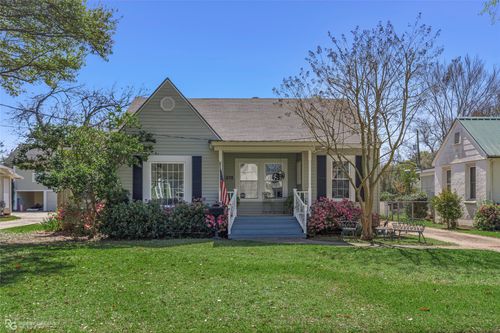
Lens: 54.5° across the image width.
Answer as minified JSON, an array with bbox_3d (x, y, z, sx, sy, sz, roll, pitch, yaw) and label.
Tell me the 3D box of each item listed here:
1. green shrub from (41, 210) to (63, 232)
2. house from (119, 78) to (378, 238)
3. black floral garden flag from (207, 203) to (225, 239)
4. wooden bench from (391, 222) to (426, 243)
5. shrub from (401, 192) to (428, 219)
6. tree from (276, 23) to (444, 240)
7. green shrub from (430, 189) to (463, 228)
[{"bbox_3d":[-8.579,2.377,21.000,0.950,0.950,0.900,0,-2,0],"label":"green shrub"},{"bbox_3d":[-0.100,-0.200,21.800,10.000,6.050,9.200,0,-2,-2],"label":"house"},{"bbox_3d":[-1.186,1.856,16.700,0.570,1.200,0.150,0,-2,0],"label":"black floral garden flag"},{"bbox_3d":[5.367,2.228,16.400,0.550,0.700,1.300,2,-3,-44],"label":"wooden bench"},{"bbox_3d":[11.172,2.683,33.000,1.900,1.800,1.800,0,-2,0],"label":"shrub"},{"bbox_3d":[3.783,-1.337,17.100,5.800,7.700,5.500,0,-2,0],"label":"tree"},{"bbox_3d":[9.301,2.035,23.000,1.500,1.800,1.450,0,-2,0],"label":"green shrub"}]

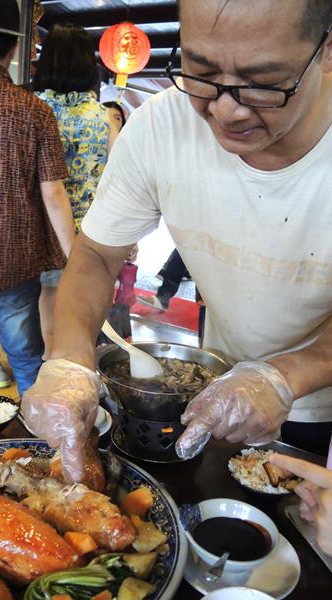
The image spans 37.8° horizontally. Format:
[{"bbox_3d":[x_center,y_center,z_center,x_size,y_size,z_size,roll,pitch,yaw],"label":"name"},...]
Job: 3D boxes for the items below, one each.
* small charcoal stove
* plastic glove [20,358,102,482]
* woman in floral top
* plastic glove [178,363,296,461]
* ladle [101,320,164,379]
[{"bbox_3d":[-0.004,0.172,0.821,0.218,0.135,0.218,4,15,0],"label":"small charcoal stove"},{"bbox_3d":[-0.131,0.150,0.610,0.095,0.165,0.080,0,-28,-3],"label":"plastic glove"},{"bbox_3d":[-0.375,-0.136,1.837,0.420,1.650,0.280,3,15,-5],"label":"woman in floral top"},{"bbox_3d":[0.089,0.137,0.610,0.160,0.080,0.100,-34,64,-24],"label":"plastic glove"},{"bbox_3d":[-0.064,0.098,0.857,0.060,0.035,0.180,-5,45,-33],"label":"ladle"}]

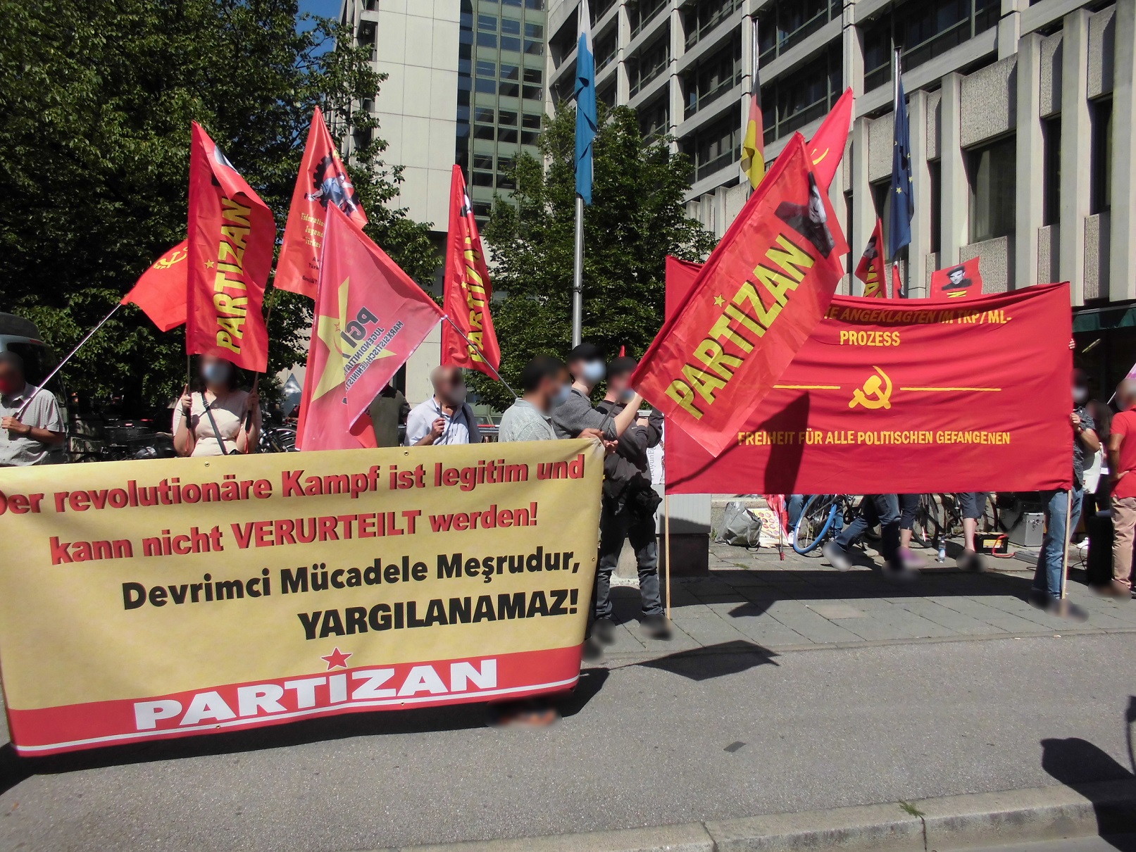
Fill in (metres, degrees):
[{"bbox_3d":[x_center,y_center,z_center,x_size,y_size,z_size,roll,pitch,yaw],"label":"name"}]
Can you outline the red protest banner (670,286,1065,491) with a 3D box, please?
[{"bbox_3d":[2.093,-0.291,5.800,2.950,1.480,0.150,0,1,-8],"label":"red protest banner"}]

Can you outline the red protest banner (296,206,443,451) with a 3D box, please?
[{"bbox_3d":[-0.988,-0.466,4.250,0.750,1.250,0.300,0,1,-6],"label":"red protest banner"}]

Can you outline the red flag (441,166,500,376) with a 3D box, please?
[{"bbox_3d":[-0.552,-0.885,4.850,0.360,1.200,0.300,2,1,-27],"label":"red flag"}]

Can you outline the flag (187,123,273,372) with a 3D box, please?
[{"bbox_3d":[-2.038,-1.079,5.150,0.500,1.480,0.250,1,1,-9],"label":"flag"}]

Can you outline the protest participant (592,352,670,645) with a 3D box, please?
[{"bbox_3d":[0.397,0.459,5.420,0.420,1.750,0.500,1,1,27],"label":"protest participant"}]

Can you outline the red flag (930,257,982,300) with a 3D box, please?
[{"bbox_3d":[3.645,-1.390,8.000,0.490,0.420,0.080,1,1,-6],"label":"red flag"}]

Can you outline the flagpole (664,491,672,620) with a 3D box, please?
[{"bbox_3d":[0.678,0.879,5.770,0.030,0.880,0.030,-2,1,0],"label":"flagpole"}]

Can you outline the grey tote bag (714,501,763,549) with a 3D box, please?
[{"bbox_3d":[1.717,0.993,8.600,0.450,0.450,0.270,1,0,9],"label":"grey tote bag"}]

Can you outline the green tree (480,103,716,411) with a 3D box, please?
[{"bbox_3d":[0.556,-2.604,15.500,4.200,6.500,4.000,1,1,0],"label":"green tree"}]

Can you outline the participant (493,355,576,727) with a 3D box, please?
[{"bbox_3d":[-0.161,0.546,4.120,0.400,1.740,0.500,1,1,12],"label":"participant"}]

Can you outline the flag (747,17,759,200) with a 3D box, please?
[{"bbox_3d":[2.646,-4.537,12.200,0.090,2.600,0.090,1,1,0],"label":"flag"}]

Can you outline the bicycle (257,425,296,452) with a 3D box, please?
[{"bbox_3d":[-3.730,0.350,10.500,1.720,1.050,0.580,1,1,41],"label":"bicycle"}]

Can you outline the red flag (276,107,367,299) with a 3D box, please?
[{"bbox_3d":[-1.390,-1.251,4.800,0.560,1.100,0.350,0,1,-18],"label":"red flag"}]

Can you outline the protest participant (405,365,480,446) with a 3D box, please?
[{"bbox_3d":[-0.709,0.482,4.850,0.500,1.690,0.360,0,1,-34],"label":"protest participant"}]

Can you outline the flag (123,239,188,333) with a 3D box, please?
[{"bbox_3d":[-2.335,-0.852,4.950,0.550,0.650,0.300,0,1,-14],"label":"flag"}]

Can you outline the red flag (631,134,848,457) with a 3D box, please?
[{"bbox_3d":[0.909,-0.604,4.040,0.530,1.460,0.200,35,9,5],"label":"red flag"}]

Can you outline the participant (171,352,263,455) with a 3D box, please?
[{"bbox_3d":[-1.892,0.450,4.600,0.520,1.680,0.400,0,1,-19],"label":"participant"}]

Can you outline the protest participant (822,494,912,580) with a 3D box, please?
[{"bbox_3d":[2.580,0.406,7.200,0.700,1.720,0.520,1,1,21],"label":"protest participant"}]

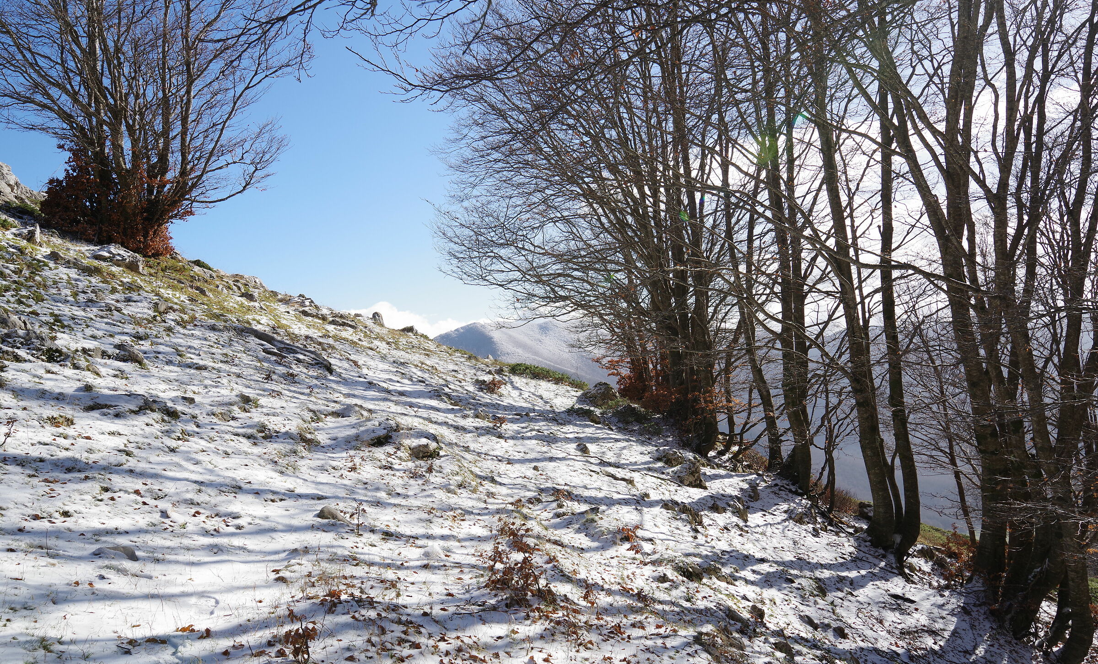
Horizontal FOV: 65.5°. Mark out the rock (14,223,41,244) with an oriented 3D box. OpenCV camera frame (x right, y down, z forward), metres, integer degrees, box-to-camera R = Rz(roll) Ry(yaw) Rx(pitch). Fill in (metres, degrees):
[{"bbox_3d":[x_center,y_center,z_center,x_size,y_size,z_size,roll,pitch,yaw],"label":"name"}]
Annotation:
[{"bbox_3d":[-9.381,-1.768,15.376,0.479,0.348,0.391,1,-2,-31],"label":"rock"}]

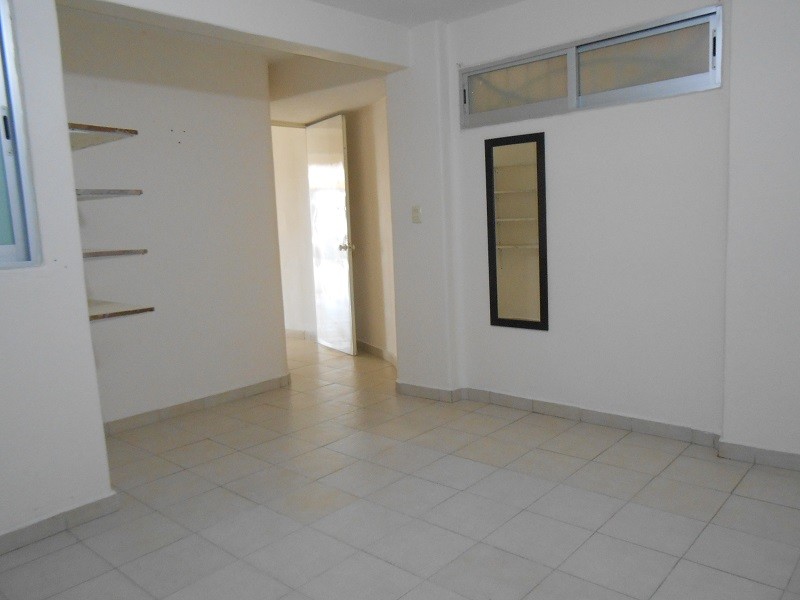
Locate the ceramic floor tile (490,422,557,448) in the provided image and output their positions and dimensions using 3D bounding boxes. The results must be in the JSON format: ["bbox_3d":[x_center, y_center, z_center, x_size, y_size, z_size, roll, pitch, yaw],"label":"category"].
[{"bbox_3d":[0.672,0.746,3.338,0.306,0.010,0.306,4,9,41],"label":"ceramic floor tile"}]

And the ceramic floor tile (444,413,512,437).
[{"bbox_3d":[0.441,0.731,3.543,0.306,0.010,0.306,4,9,41],"label":"ceramic floor tile"}]

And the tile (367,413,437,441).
[{"bbox_3d":[0.004,0.744,3.450,0.302,0.010,0.302,4,9,41],"label":"tile"}]

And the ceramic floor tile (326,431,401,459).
[{"bbox_3d":[-0.197,0.801,3.317,0.313,0.010,0.313,3,9,42],"label":"ceramic floor tile"}]

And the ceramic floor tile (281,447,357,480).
[{"bbox_3d":[-0.410,0.838,3.083,0.313,0.010,0.313,3,9,42],"label":"ceramic floor tile"}]

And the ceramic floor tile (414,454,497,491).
[{"bbox_3d":[0.264,0.809,2.825,0.302,0.010,0.302,4,9,41],"label":"ceramic floor tile"}]

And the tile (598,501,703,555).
[{"bbox_3d":[0.939,0.844,2.212,0.304,0.009,0.304,3,9,42],"label":"tile"}]

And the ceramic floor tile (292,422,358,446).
[{"bbox_3d":[-0.428,0.767,3.435,0.304,0.009,0.304,3,9,42],"label":"ceramic floor tile"}]

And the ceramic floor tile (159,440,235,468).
[{"bbox_3d":[-1.063,0.825,3.188,0.304,0.009,0.304,3,9,42],"label":"ceramic floor tile"}]

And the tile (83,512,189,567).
[{"bbox_3d":[-1.030,0.938,2.364,0.306,0.010,0.306,4,9,41],"label":"tile"}]

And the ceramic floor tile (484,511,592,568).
[{"bbox_3d":[0.508,0.866,2.190,0.304,0.009,0.304,3,9,42],"label":"ceramic floor tile"}]

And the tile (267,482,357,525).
[{"bbox_3d":[-0.385,0.879,2.620,0.306,0.010,0.306,4,9,41],"label":"tile"}]

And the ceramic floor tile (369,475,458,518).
[{"bbox_3d":[0.053,0.857,2.646,0.306,0.010,0.306,4,9,41],"label":"ceramic floor tile"}]

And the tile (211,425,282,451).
[{"bbox_3d":[-0.860,0.790,3.413,0.304,0.009,0.304,3,9,42],"label":"tile"}]

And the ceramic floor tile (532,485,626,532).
[{"bbox_3d":[0.718,0.838,2.433,0.302,0.010,0.302,4,9,41],"label":"ceramic floor tile"}]

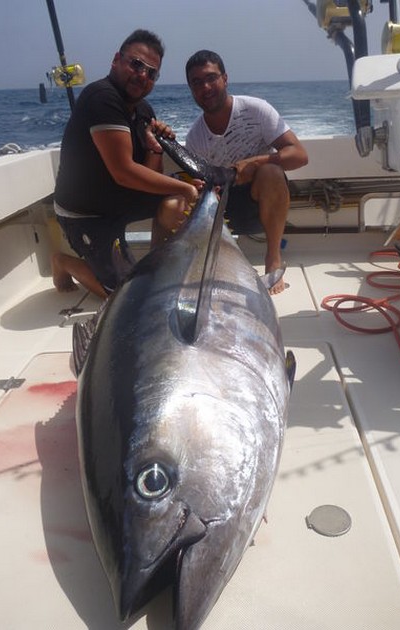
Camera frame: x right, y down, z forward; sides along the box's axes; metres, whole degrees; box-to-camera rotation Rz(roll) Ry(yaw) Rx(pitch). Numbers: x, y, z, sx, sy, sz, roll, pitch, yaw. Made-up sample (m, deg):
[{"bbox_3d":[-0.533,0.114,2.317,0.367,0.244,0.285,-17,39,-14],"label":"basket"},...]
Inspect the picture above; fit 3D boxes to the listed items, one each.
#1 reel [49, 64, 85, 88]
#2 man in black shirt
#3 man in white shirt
[{"bbox_3d":[-0.698,-1.252,2.663,0.170,0.115,0.120,-15,20,-22],"label":"reel"},{"bbox_3d":[-0.343,-0.628,2.269,0.680,1.090,0.520,16,30,33],"label":"man in black shirt"},{"bbox_3d":[0.207,-0.661,2.393,0.580,1.020,0.660,5,25,14],"label":"man in white shirt"}]

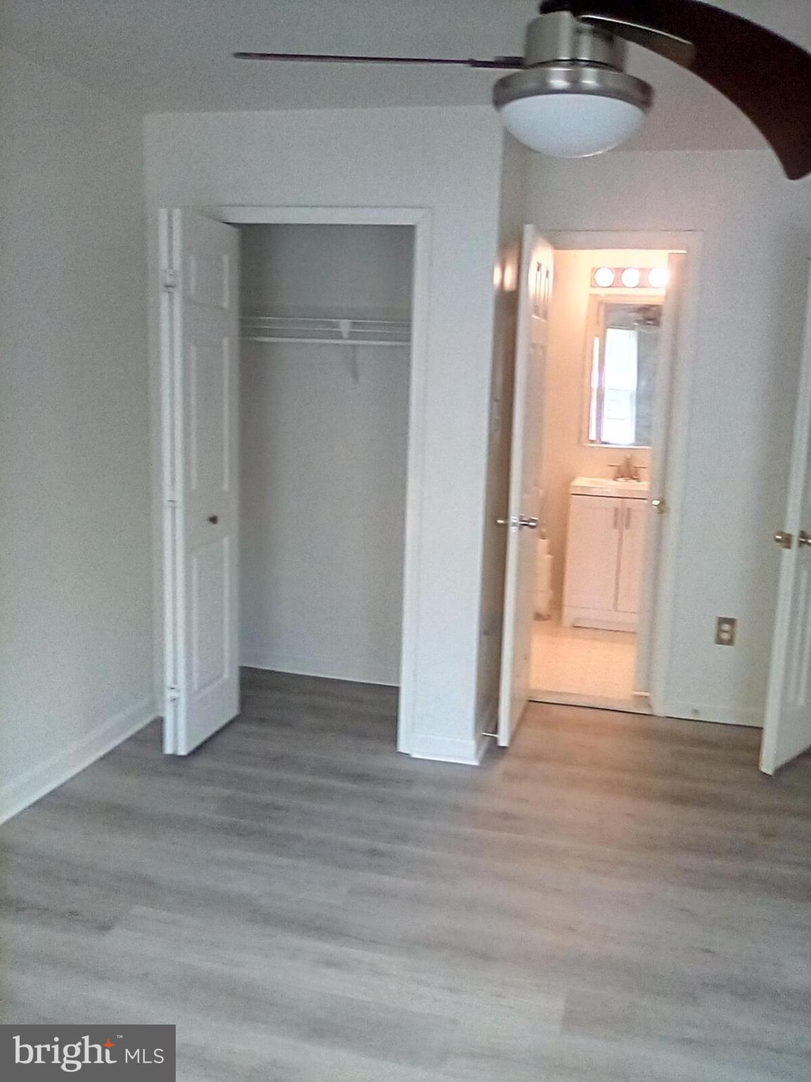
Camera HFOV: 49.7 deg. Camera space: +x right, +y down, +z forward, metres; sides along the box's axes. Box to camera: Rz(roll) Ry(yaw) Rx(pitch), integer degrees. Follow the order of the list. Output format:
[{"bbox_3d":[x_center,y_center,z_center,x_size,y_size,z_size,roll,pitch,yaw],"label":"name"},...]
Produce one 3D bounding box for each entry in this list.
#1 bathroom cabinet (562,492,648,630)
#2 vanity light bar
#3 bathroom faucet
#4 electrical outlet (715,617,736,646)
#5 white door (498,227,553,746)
[{"bbox_3d":[1.329,0.106,5.487,0.620,0.816,0.450,4,9,11],"label":"bathroom cabinet"},{"bbox_3d":[1.388,-1.623,5.393,0.475,0.122,0.130,4,9,11],"label":"vanity light bar"},{"bbox_3d":[1.393,-0.459,5.496,0.215,0.155,0.130,4,9,11],"label":"bathroom faucet"},{"bbox_3d":[1.419,0.400,3.873,0.077,0.120,0.012,4,9,11],"label":"electrical outlet"},{"bbox_3d":[0.508,-0.209,3.664,0.042,2.030,0.572,4,9,16],"label":"white door"}]

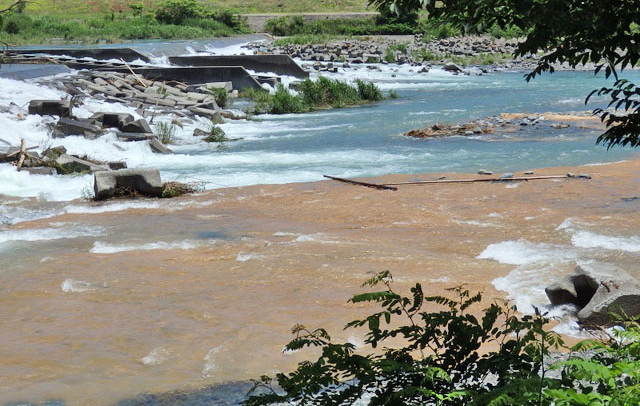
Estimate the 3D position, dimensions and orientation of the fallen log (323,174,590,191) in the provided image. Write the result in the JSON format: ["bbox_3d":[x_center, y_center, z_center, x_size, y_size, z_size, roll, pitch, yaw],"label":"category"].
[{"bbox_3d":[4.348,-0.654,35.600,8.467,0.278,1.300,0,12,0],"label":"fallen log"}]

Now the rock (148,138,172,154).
[{"bbox_3d":[-5.964,-2.135,41.500,0.634,0.420,0.750,3,13,15],"label":"rock"}]

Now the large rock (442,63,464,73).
[{"bbox_3d":[10.350,-10.427,86.000,1.710,0.710,1.400,0,11,0],"label":"large rock"}]

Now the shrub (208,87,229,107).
[{"bbox_3d":[-5.673,-5.897,62.000,1.120,1.070,1.050,0,11,0],"label":"shrub"}]

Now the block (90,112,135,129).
[{"bbox_3d":[-8.594,-3.404,46.000,1.619,0.566,1.000,0,12,0],"label":"block"}]

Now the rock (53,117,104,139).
[{"bbox_3d":[-10.407,-3.224,48.000,2.160,0.840,1.400,0,11,0],"label":"rock"}]

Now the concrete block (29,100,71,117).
[{"bbox_3d":[-12.037,-4.220,49.500,1.648,0.630,1.000,0,12,0],"label":"concrete block"}]

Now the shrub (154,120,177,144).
[{"bbox_3d":[-6.894,-3.191,49.500,0.980,1.020,0.900,0,11,0],"label":"shrub"}]

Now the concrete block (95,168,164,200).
[{"bbox_3d":[-5.762,-0.552,33.500,1.970,0.647,1.100,-2,13,-8],"label":"concrete block"}]

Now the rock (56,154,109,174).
[{"bbox_3d":[-8.042,-1.335,37.600,1.466,0.454,0.900,3,13,12],"label":"rock"}]

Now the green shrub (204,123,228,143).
[{"bbox_3d":[-4.618,-3.101,49.500,1.070,0.840,0.950,0,11,0],"label":"green shrub"}]

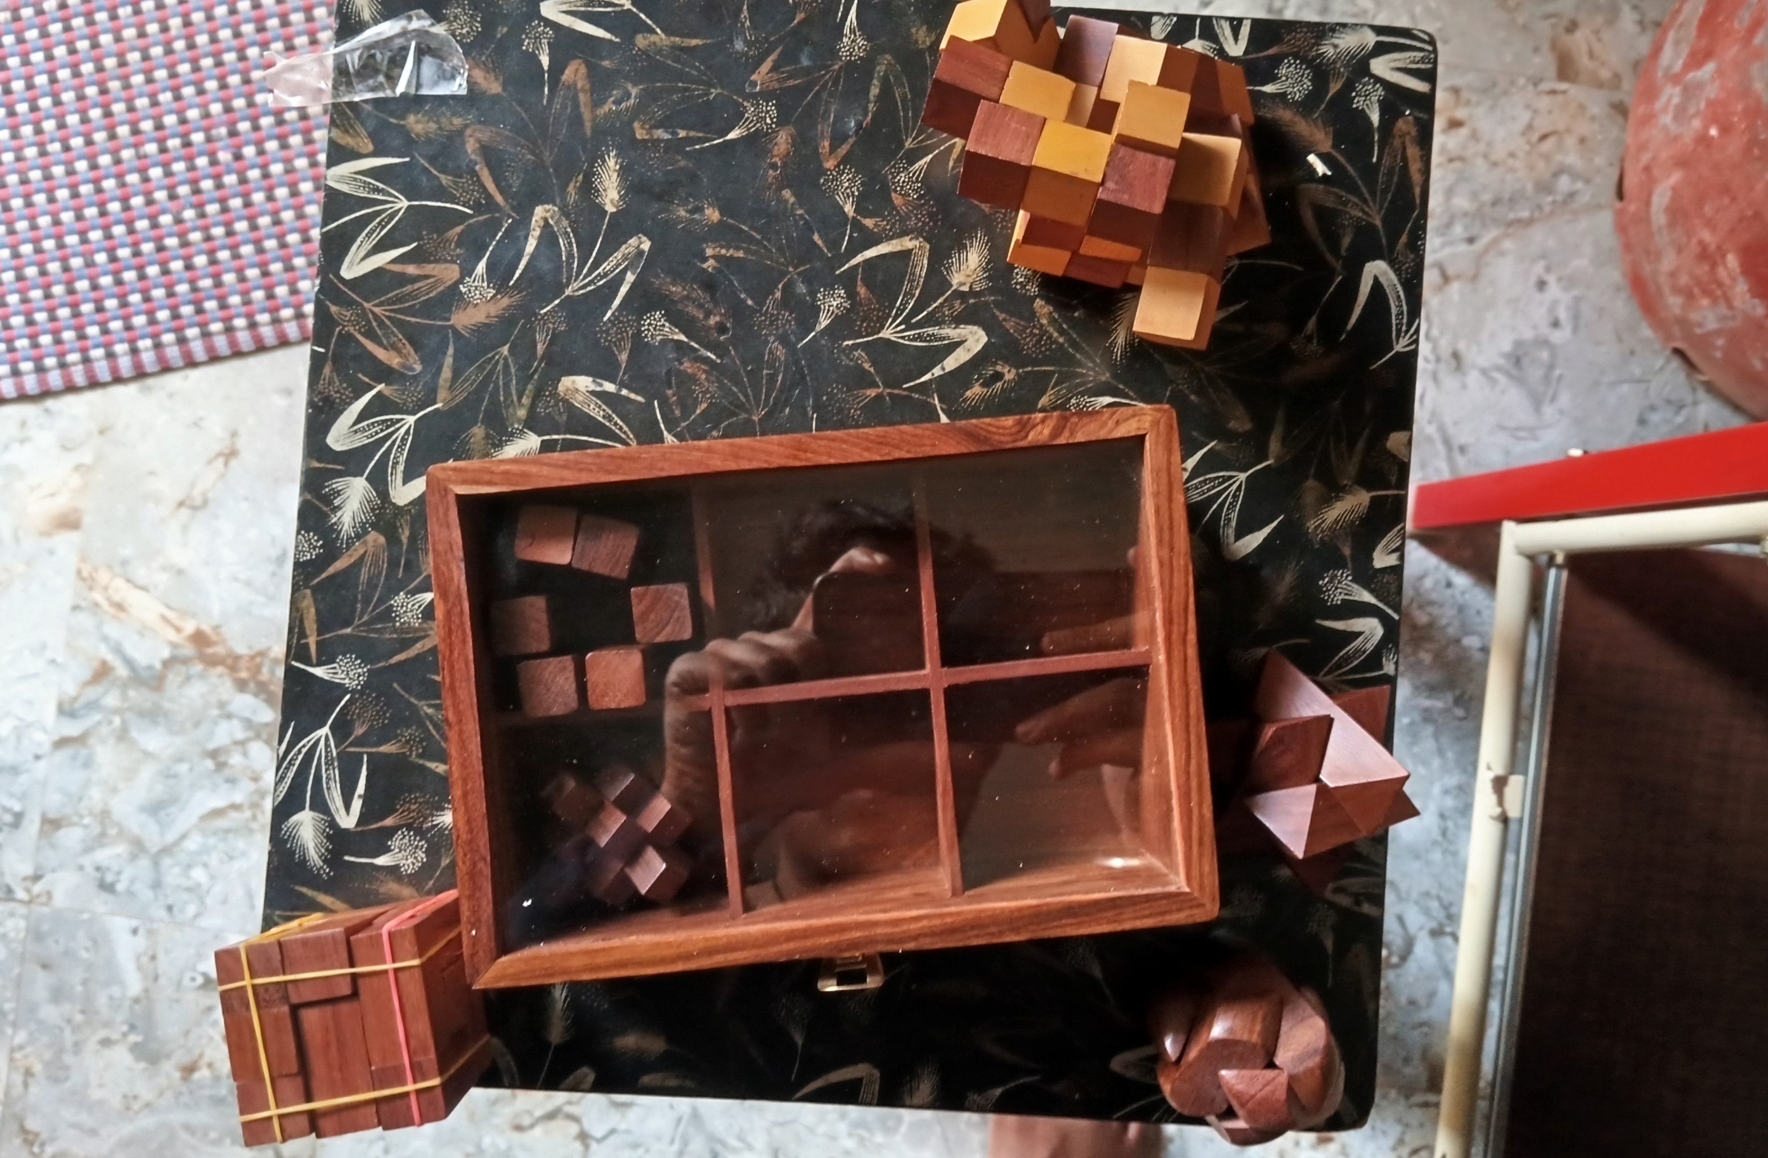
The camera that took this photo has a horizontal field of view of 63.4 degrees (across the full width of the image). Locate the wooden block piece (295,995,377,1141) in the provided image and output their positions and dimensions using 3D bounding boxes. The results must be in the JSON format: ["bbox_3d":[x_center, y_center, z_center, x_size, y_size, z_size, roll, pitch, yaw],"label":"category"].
[{"bbox_3d":[-0.162,0.146,0.445,0.019,0.034,0.038,-8,89,-1],"label":"wooden block piece"}]

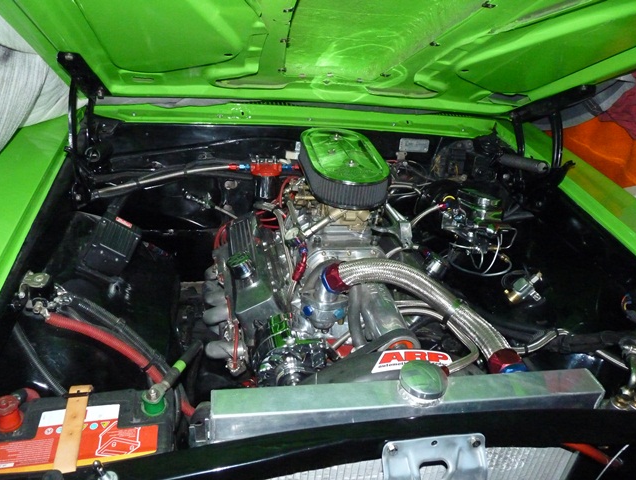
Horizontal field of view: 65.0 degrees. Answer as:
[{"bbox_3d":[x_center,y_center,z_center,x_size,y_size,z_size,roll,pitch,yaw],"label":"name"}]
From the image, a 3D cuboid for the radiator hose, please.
[{"bbox_3d":[0.207,0.138,1.004,0.142,0.130,0.451,-27,47,-37],"label":"radiator hose"}]

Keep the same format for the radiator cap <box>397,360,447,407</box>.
[{"bbox_3d":[0.154,0.215,0.746,0.071,0.026,0.071,4,36,-3],"label":"radiator cap"}]

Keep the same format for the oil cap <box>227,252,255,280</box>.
[{"bbox_3d":[-0.176,0.060,1.137,0.058,0.036,0.058,-19,33,5],"label":"oil cap"}]

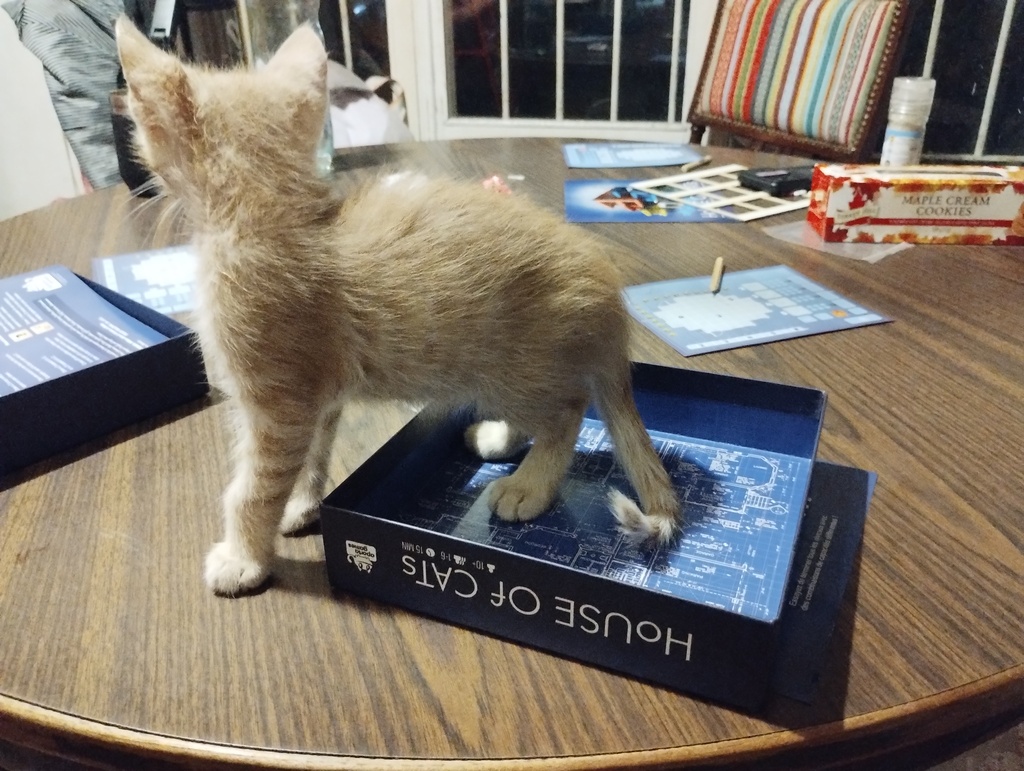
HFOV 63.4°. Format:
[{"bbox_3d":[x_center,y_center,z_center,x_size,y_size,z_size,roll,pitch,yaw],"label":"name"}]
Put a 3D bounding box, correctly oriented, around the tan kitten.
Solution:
[{"bbox_3d":[-0.033,-0.033,0.345,0.210,0.222,0.100,-7,28,-9],"label":"tan kitten"}]

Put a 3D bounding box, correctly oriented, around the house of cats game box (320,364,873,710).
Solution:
[{"bbox_3d":[0.040,0.045,0.386,0.182,0.043,0.176,10,29,22],"label":"house of cats game box"}]

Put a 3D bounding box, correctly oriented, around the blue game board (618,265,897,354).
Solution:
[{"bbox_3d":[0.176,-0.063,0.628,0.160,0.004,0.134,-10,28,-14],"label":"blue game board"}]

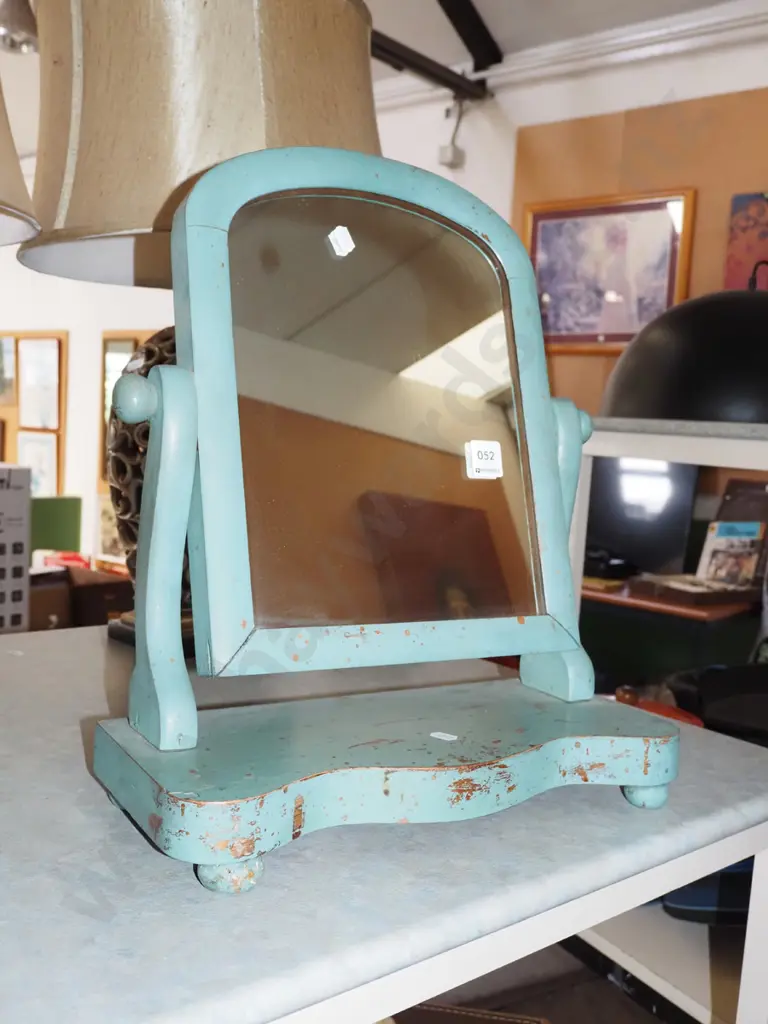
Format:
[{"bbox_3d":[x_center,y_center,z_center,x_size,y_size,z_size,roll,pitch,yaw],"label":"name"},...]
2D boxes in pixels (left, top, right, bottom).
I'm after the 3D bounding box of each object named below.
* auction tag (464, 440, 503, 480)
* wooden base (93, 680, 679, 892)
[{"bbox_3d":[0.094,-0.048,0.870,0.035,0.035,0.002,1,-11,-30],"label":"auction tag"},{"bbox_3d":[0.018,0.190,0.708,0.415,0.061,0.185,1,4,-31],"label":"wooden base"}]

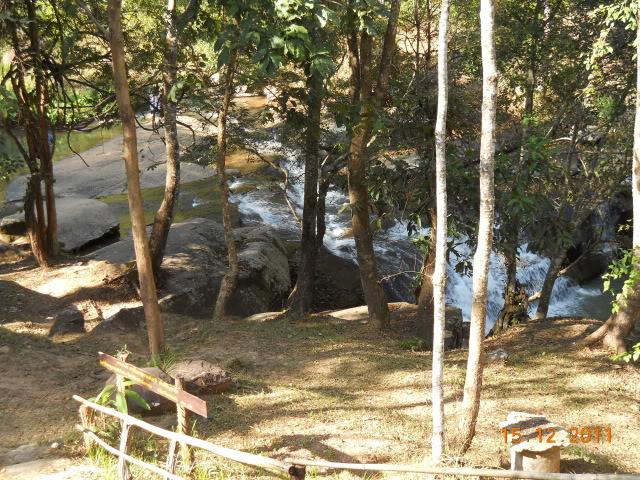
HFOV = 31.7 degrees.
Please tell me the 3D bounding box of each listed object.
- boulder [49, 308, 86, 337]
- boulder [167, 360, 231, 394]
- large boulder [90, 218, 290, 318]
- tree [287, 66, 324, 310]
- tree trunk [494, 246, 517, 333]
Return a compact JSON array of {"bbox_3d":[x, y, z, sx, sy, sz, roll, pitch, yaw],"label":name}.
[{"bbox_3d":[-3.413,1.096,15.200,0.460,0.350,0.400,0,14,0],"label":"boulder"},{"bbox_3d":[-1.423,1.617,13.300,0.740,0.290,0.560,0,14,0],"label":"boulder"},{"bbox_3d":[-1.832,0.383,16.900,2.900,1.150,2.200,0,14,0],"label":"large boulder"},{"bbox_3d":[-0.196,-0.649,15.900,0.460,3.450,0.440,0,14,0],"label":"tree"},{"bbox_3d":[2.530,0.676,15.400,0.290,1.180,0.290,0,14,0],"label":"tree trunk"}]

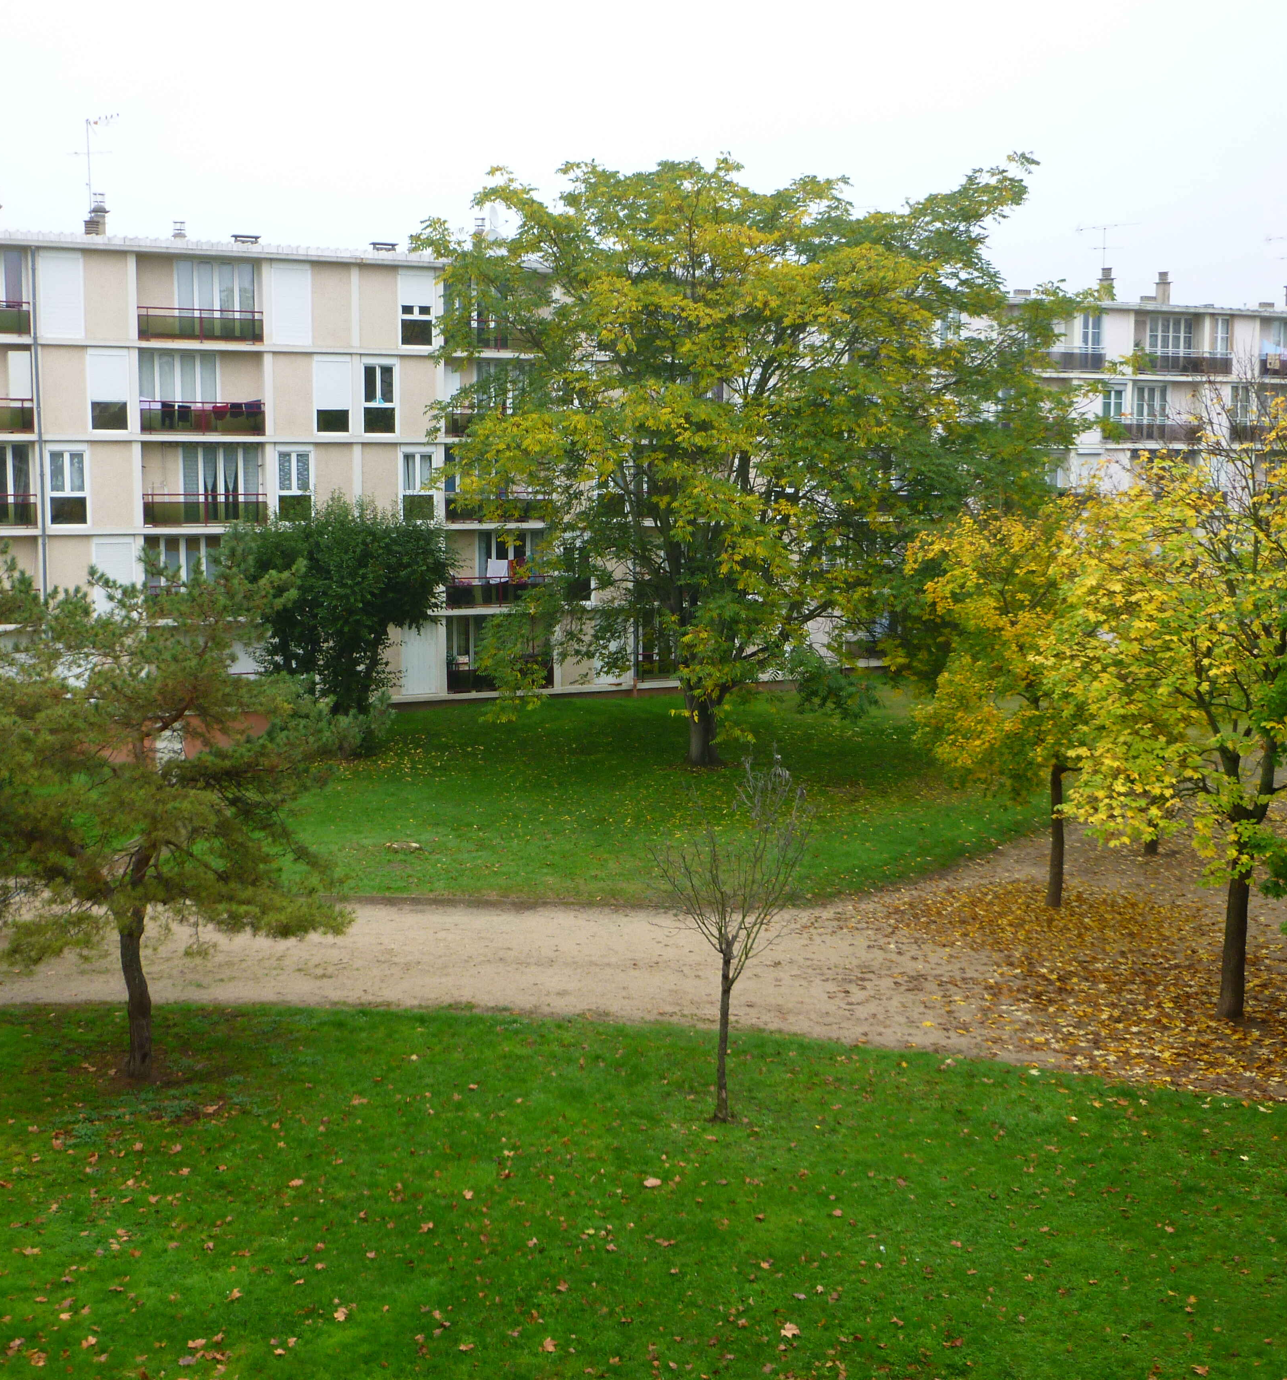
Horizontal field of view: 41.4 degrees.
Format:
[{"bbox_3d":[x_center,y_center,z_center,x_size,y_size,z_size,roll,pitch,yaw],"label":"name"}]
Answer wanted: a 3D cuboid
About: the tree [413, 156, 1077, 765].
[{"bbox_3d":[2.677,-5.791,44.130,17.220,15.630,15.500,0,7,0],"label":"tree"}]

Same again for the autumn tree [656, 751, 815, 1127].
[{"bbox_3d":[1.071,2.982,20.484,1.950,4.550,1.860,0,7,0],"label":"autumn tree"}]

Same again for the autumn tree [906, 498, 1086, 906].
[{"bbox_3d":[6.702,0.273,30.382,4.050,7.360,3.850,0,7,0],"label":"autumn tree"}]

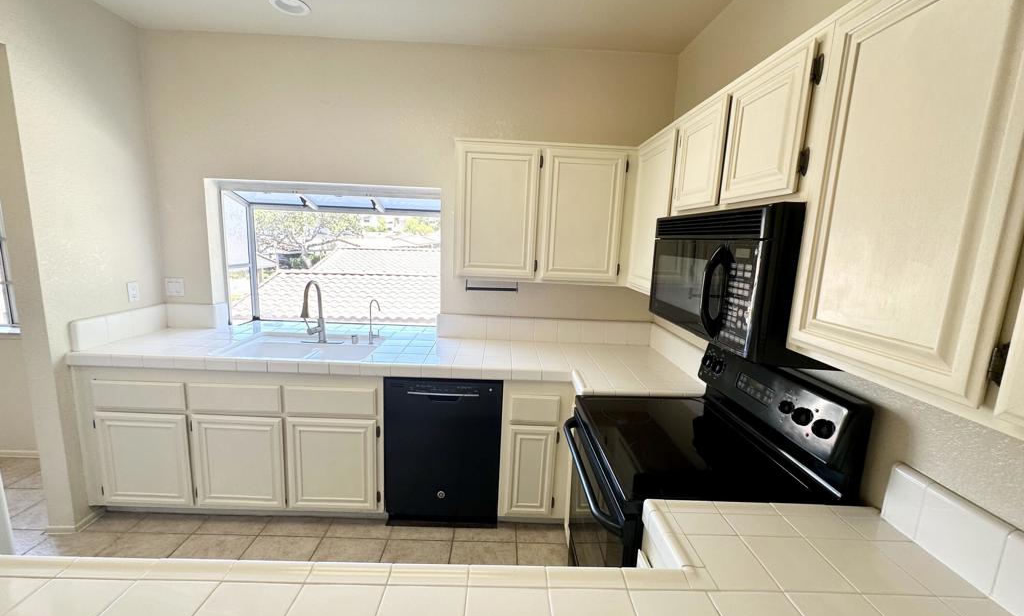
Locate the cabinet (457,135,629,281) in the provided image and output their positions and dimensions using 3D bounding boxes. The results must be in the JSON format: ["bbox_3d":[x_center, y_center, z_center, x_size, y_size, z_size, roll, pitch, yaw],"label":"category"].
[{"bbox_3d":[0.166,-0.524,2.379,0.951,0.720,0.339,2,9,-1],"label":"cabinet"}]

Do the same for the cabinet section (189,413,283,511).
[{"bbox_3d":[-1.427,0.768,2.408,0.463,0.520,0.520,2,9,-1],"label":"cabinet section"}]

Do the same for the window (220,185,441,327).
[{"bbox_3d":[-1.162,-0.321,2.814,1.418,0.908,0.265,2,9,-1],"label":"window"}]

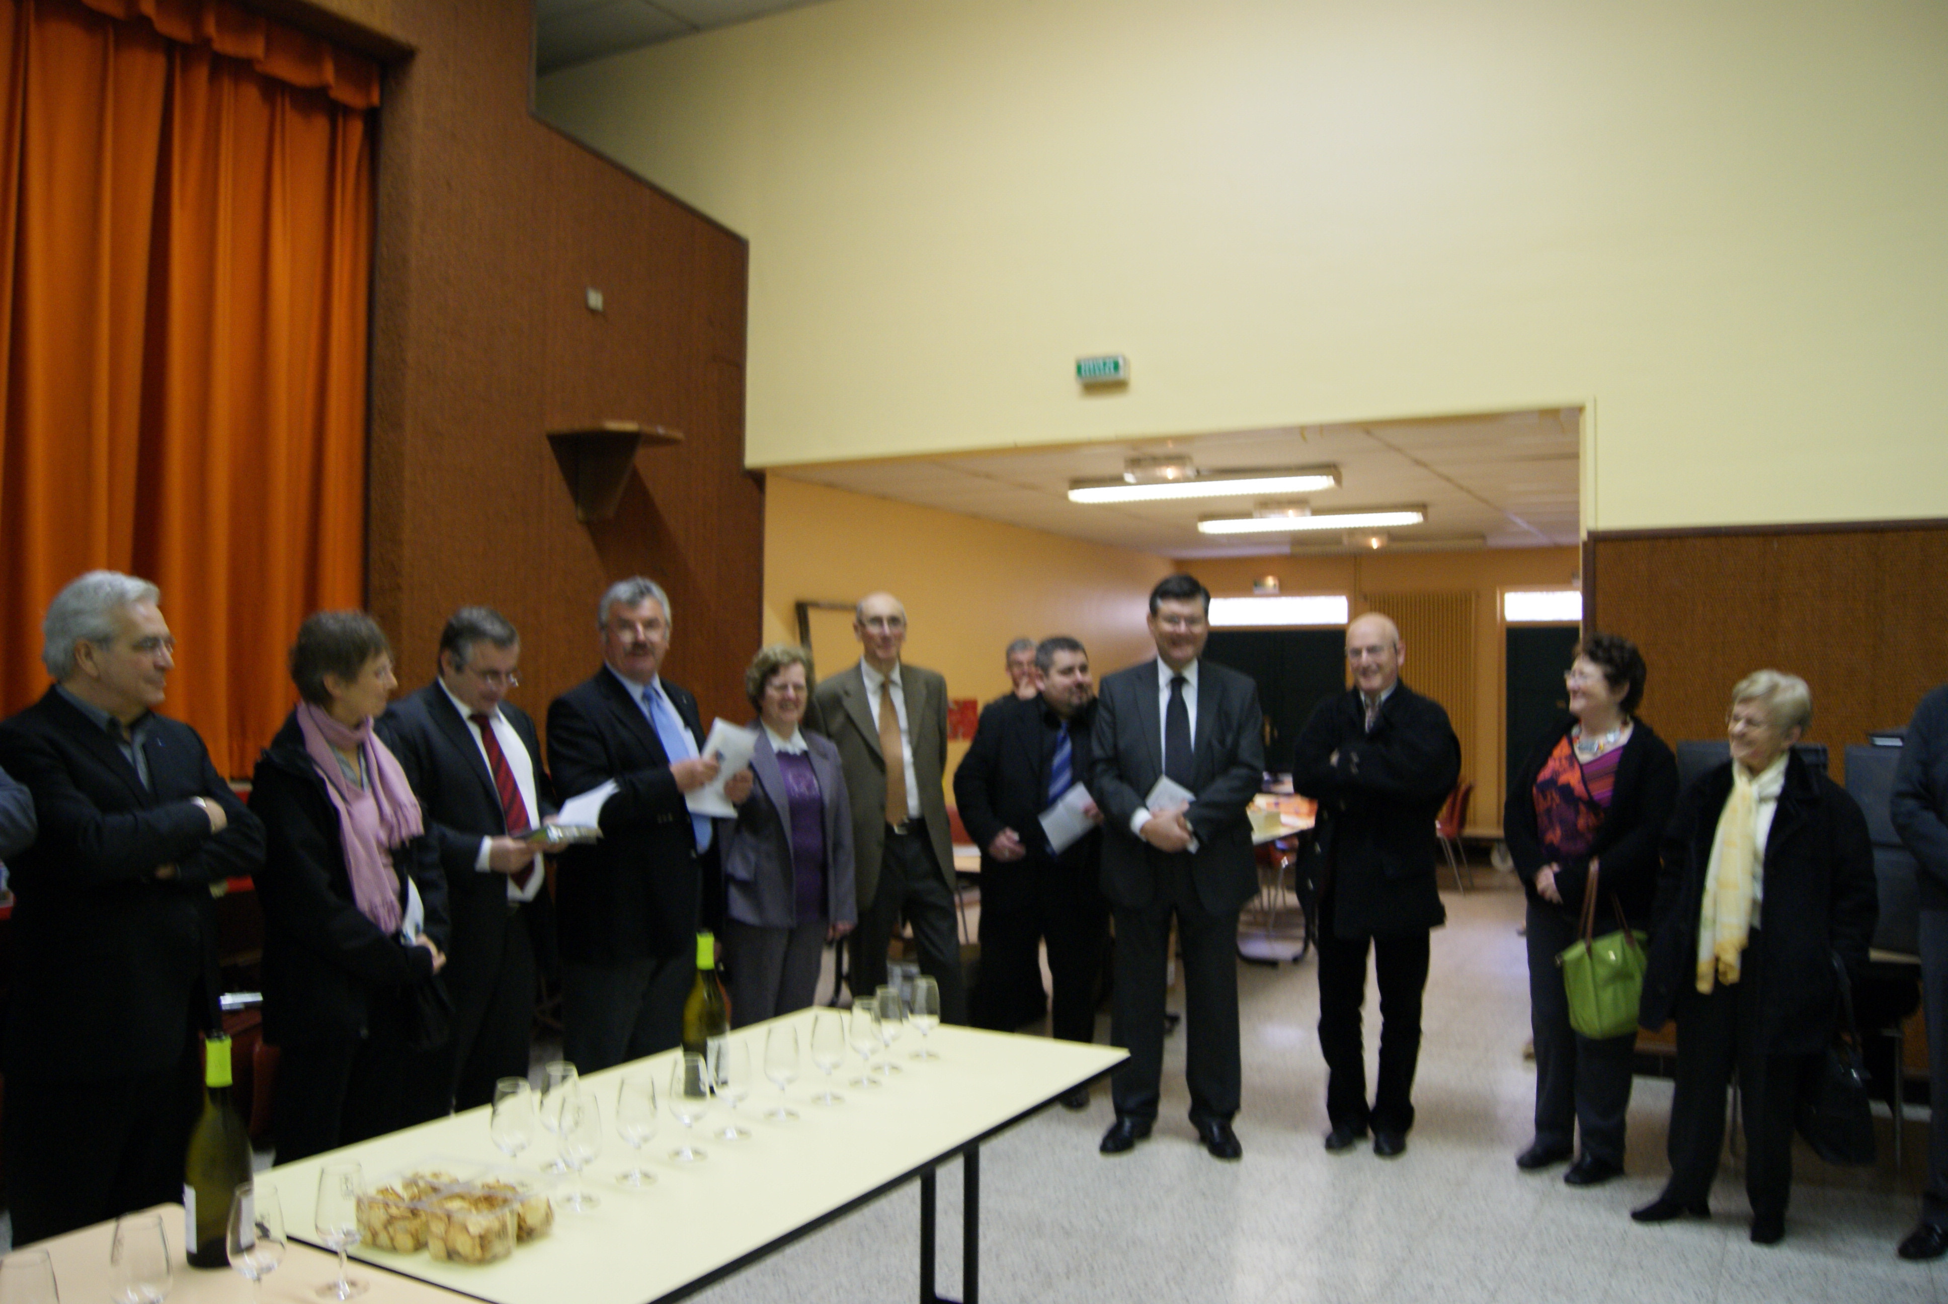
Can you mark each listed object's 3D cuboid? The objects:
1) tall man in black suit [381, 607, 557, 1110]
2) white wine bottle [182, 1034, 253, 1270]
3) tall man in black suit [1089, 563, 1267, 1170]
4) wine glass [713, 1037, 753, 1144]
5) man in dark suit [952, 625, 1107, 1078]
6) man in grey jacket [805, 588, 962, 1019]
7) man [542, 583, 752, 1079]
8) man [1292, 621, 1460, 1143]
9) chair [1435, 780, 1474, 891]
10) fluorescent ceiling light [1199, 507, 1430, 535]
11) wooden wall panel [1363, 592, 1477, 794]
[{"bbox_3d":[-1.190,0.716,3.450,0.420,1.665,0.510,0,-2,38],"label":"tall man in black suit"},{"bbox_3d":[-0.968,0.636,1.882,0.079,0.293,0.079,1,-2,0],"label":"white wine bottle"},{"bbox_3d":[0.674,0.679,4.853,0.560,1.869,0.360,0,-2,8],"label":"tall man in black suit"},{"bbox_3d":[-0.399,0.722,2.428,0.066,0.155,0.066,1,-2,0],"label":"wine glass"},{"bbox_3d":[0.246,0.783,5.320,0.570,1.680,0.400,2,-2,-19],"label":"man in dark suit"},{"bbox_3d":[-0.277,0.703,4.720,0.520,1.790,0.350,1,-2,-10],"label":"man in grey jacket"},{"bbox_3d":[-0.950,0.680,4.142,0.400,1.779,0.510,-1,-3,40],"label":"man"},{"bbox_3d":[1.343,0.746,4.880,0.550,1.770,0.400,0,-2,27],"label":"man"},{"bbox_3d":[3.637,1.439,11.465,0.520,0.810,0.500,0,-2,30],"label":"chair"},{"bbox_3d":[2.235,-0.875,9.803,1.570,0.110,0.170,0,-2,30],"label":"fluorescent ceiling light"},{"bbox_3d":[3.704,0.459,12.384,0.970,1.980,0.090,0,-2,30],"label":"wooden wall panel"}]

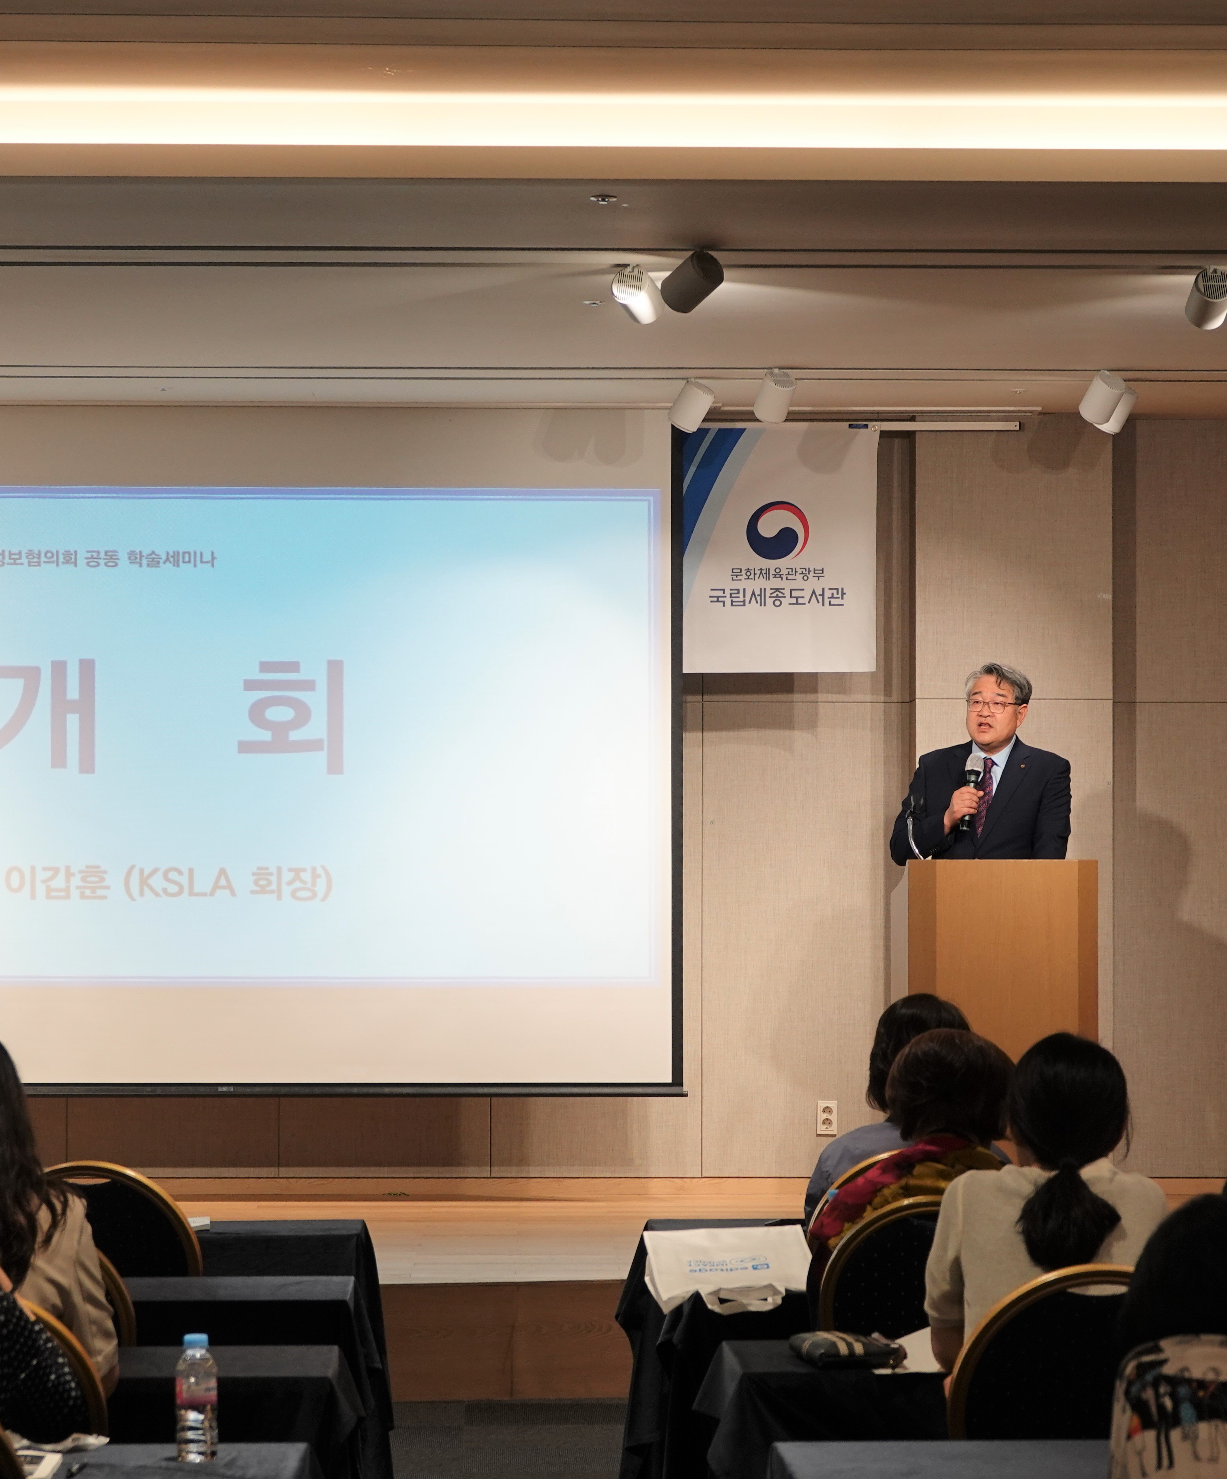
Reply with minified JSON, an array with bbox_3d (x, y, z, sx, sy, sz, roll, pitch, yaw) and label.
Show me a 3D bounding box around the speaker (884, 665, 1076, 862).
[{"bbox_3d":[1.097,0.647,13.150,0.550,1.740,0.380,0,-1,10],"label":"speaker"}]

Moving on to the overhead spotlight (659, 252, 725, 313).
[{"bbox_3d":[0.189,-1.104,10.720,0.104,0.108,0.134,1,-31,-44],"label":"overhead spotlight"}]

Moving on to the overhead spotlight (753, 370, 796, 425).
[{"bbox_3d":[0.490,-1.039,13.460,0.104,0.108,0.134,0,-45,-19],"label":"overhead spotlight"}]

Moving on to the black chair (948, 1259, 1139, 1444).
[{"bbox_3d":[0.712,1.253,6.830,0.440,0.950,0.570,0,-1,-1],"label":"black chair"}]

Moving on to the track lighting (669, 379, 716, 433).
[{"bbox_3d":[0.245,-1.031,13.700,0.108,0.134,0.104,40,22,30],"label":"track lighting"}]

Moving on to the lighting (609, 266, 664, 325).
[{"bbox_3d":[0.061,-1.070,10.720,0.105,0.115,0.135,0,-25,25],"label":"lighting"}]

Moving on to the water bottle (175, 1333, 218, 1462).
[{"bbox_3d":[-0.560,0.887,5.975,0.056,0.173,0.056,0,-1,-2],"label":"water bottle"}]

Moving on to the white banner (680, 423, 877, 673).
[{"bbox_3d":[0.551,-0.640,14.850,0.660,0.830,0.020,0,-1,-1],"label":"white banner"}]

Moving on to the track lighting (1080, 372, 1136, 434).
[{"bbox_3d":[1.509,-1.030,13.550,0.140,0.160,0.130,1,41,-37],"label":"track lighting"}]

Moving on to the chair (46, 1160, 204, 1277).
[{"bbox_3d":[-1.040,1.296,9.021,0.455,0.920,0.560,0,-1,-2],"label":"chair"}]

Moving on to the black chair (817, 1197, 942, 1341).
[{"bbox_3d":[0.574,1.273,7.990,0.440,0.950,0.570,0,-1,-1],"label":"black chair"}]

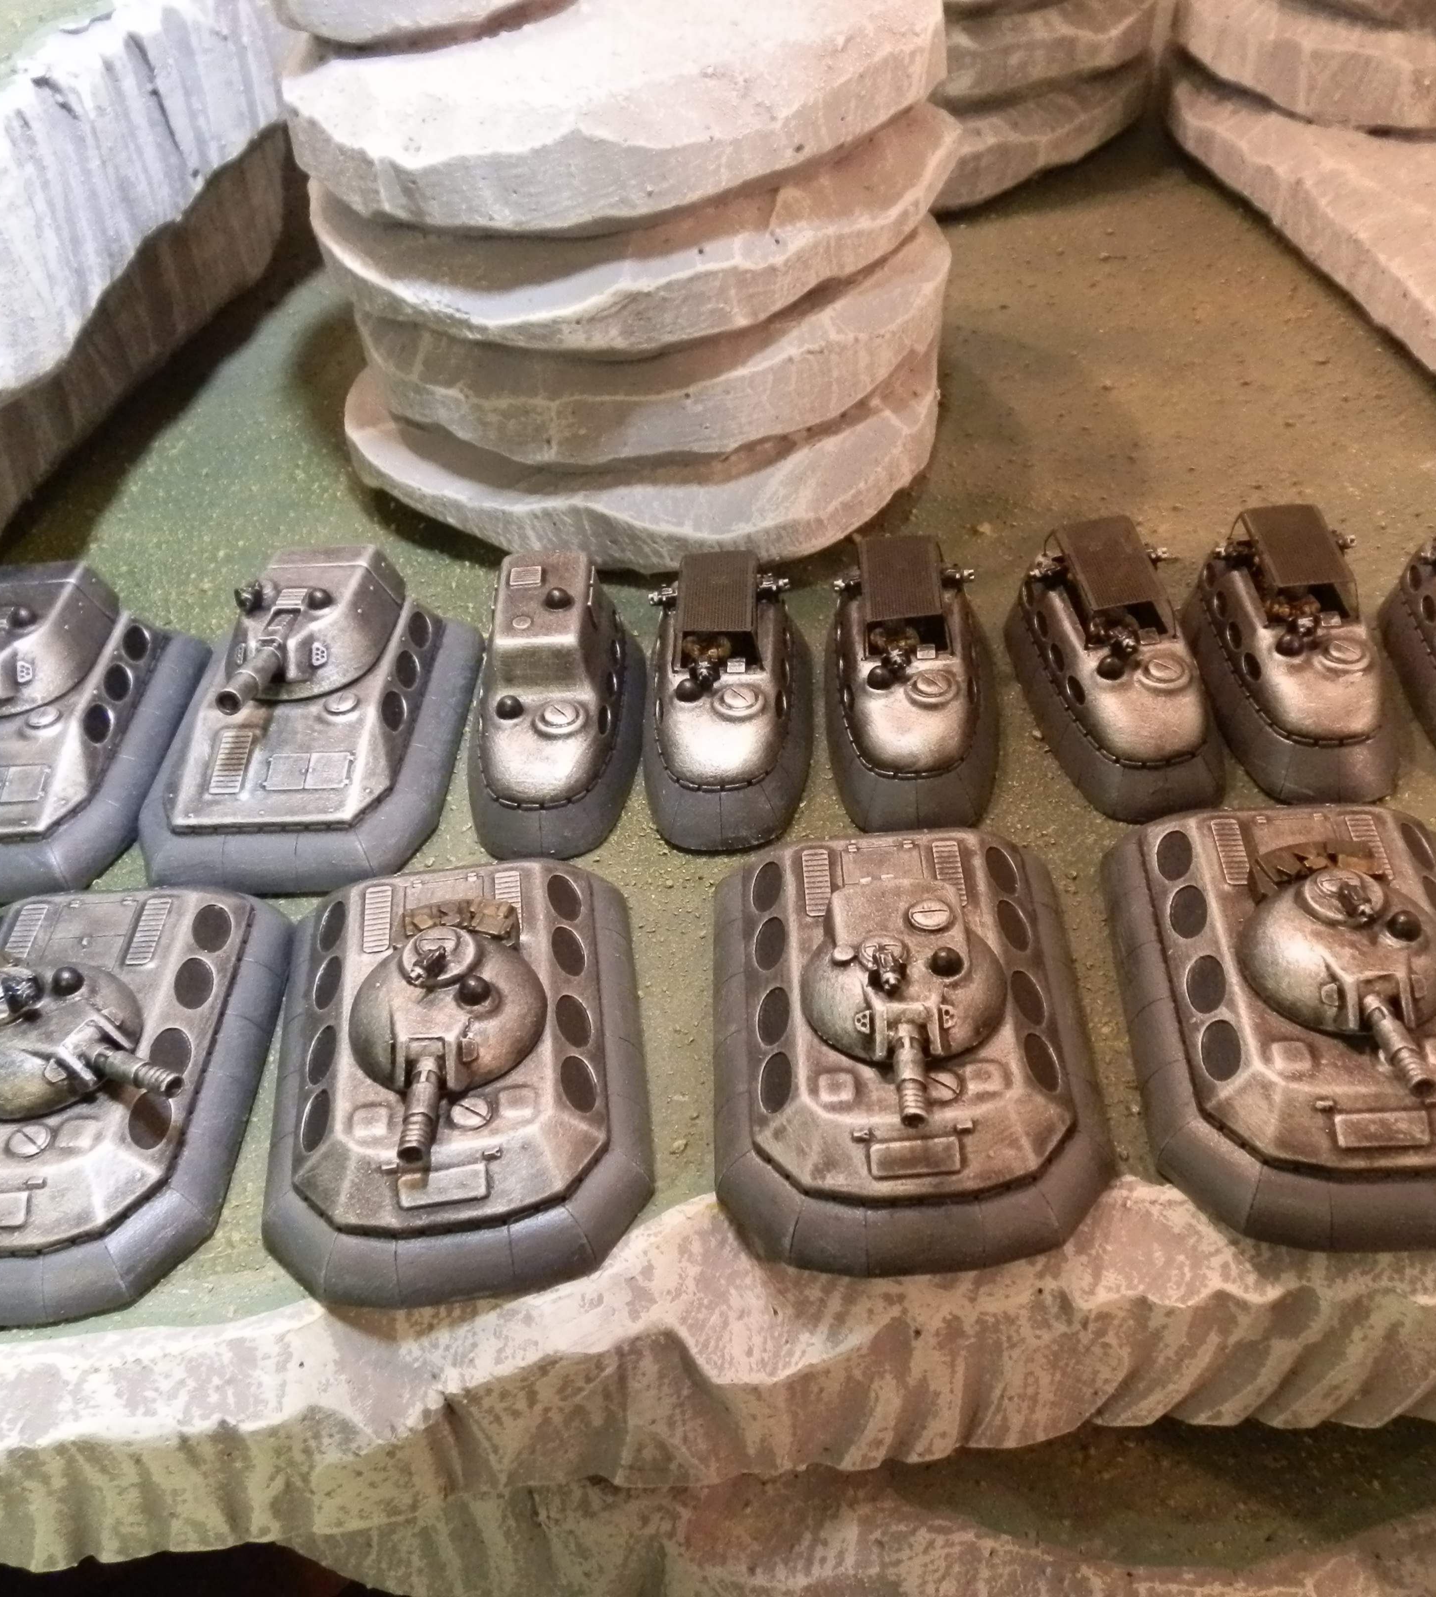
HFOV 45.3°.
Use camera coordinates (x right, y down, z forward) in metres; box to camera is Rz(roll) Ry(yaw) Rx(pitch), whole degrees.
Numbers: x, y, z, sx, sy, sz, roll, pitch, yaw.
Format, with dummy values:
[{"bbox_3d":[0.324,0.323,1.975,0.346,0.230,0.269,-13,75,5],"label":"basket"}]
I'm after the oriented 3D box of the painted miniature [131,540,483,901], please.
[{"bbox_3d":[-0.084,-0.021,0.349,0.062,0.031,0.085,0,42,7],"label":"painted miniature"}]

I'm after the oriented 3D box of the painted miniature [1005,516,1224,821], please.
[{"bbox_3d":[0.081,-0.027,0.339,0.036,0.026,0.069,-8,42,-1],"label":"painted miniature"}]

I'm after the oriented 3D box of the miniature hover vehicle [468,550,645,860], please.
[{"bbox_3d":[-0.034,-0.021,0.344,0.036,0.029,0.069,-4,42,3],"label":"miniature hover vehicle"}]

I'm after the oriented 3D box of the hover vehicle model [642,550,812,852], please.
[{"bbox_3d":[0.001,-0.023,0.344,0.036,0.026,0.069,-2,42,5],"label":"hover vehicle model"}]

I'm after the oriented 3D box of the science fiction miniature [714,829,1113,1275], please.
[{"bbox_3d":[0.029,0.029,0.278,0.061,0.033,0.091,-4,42,2],"label":"science fiction miniature"}]

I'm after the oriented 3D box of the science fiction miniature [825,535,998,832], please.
[{"bbox_3d":[0.038,-0.025,0.342,0.036,0.026,0.069,-3,42,4],"label":"science fiction miniature"}]

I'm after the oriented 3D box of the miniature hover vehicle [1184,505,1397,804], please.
[{"bbox_3d":[0.116,-0.031,0.338,0.036,0.026,0.069,-4,42,3],"label":"miniature hover vehicle"}]

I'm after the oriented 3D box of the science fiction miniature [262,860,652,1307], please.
[{"bbox_3d":[-0.044,0.034,0.281,0.061,0.033,0.091,-8,42,-1],"label":"science fiction miniature"}]

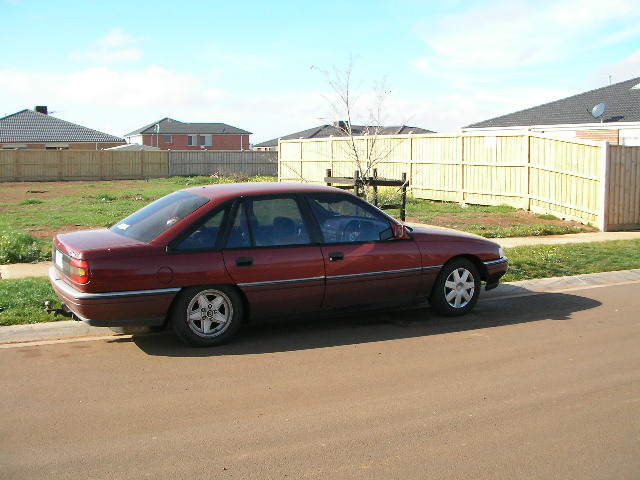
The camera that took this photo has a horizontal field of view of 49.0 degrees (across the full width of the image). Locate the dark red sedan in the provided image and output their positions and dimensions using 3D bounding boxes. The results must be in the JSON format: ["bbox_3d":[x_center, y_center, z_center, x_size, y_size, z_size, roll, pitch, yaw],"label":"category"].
[{"bbox_3d":[-0.240,0.105,7.365,4.850,1.400,1.810,-3,8,-27],"label":"dark red sedan"}]

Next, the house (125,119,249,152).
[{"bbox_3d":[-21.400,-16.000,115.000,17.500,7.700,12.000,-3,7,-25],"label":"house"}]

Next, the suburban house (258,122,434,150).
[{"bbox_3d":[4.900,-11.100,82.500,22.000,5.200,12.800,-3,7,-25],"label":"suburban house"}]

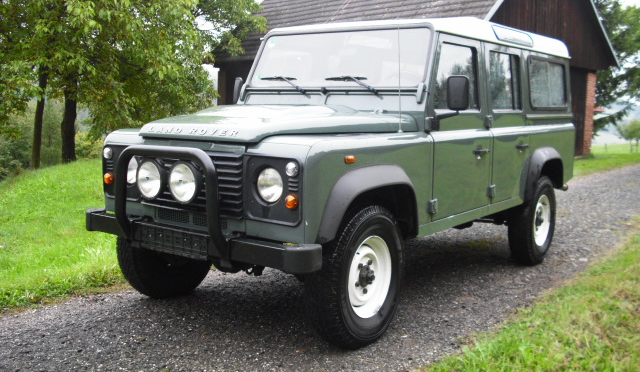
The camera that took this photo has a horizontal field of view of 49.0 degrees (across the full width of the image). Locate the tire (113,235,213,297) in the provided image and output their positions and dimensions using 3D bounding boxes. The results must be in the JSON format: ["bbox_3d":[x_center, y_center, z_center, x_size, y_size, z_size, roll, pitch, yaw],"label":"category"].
[{"bbox_3d":[-0.998,0.351,4.631,0.215,0.760,0.760,6,7,35],"label":"tire"}]

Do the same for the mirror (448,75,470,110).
[{"bbox_3d":[0.837,-0.565,4.256,0.140,0.215,0.060,3,6,13],"label":"mirror"}]

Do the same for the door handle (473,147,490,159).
[{"bbox_3d":[1.087,-0.225,4.727,0.060,0.085,0.170,6,7,35],"label":"door handle"}]

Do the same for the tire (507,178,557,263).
[{"bbox_3d":[1.833,0.289,6.045,0.215,0.760,0.760,6,7,35],"label":"tire"}]

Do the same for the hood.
[{"bbox_3d":[-0.344,-0.386,4.157,1.420,0.200,1.170,6,7,35],"label":"hood"}]

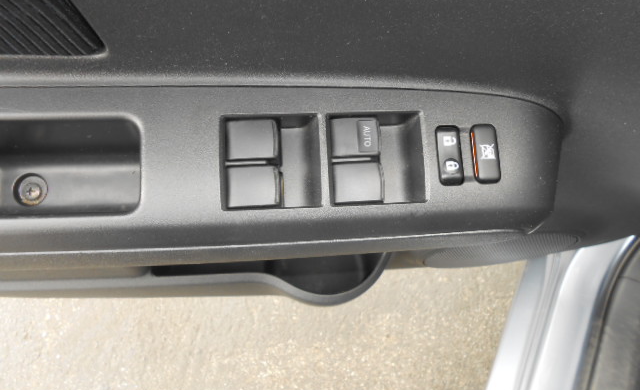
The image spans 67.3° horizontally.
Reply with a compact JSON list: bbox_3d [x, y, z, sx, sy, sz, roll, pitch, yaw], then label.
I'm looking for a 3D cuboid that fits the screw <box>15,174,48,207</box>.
[{"bbox_3d":[-0.177,-0.003,0.295,0.017,0.006,0.017,-2,83,-6],"label":"screw"}]

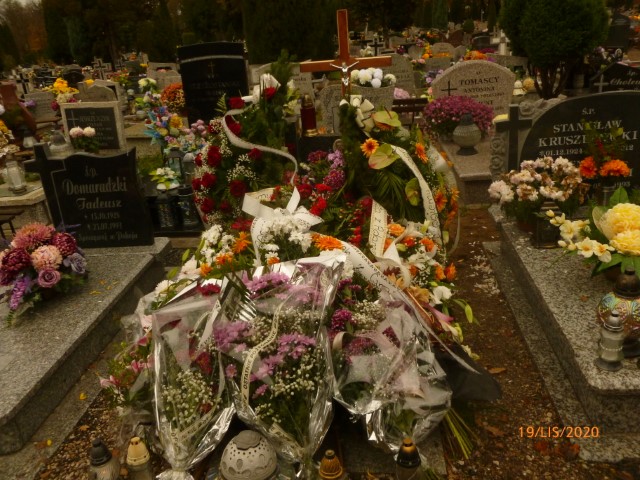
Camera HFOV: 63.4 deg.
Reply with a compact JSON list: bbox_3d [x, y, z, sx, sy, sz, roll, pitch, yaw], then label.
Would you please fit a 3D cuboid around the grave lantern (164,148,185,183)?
[{"bbox_3d":[-1.319,-0.658,4.700,0.160,0.330,0.160,-1,20,7],"label":"grave lantern"}]

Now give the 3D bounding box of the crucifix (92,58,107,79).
[{"bbox_3d":[-5.239,-4.039,12.300,0.320,0.500,0.090,-3,23,5],"label":"crucifix"}]

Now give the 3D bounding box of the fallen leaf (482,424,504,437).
[{"bbox_3d":[0.680,0.745,2.018,0.085,0.018,0.050,14,28,38],"label":"fallen leaf"}]

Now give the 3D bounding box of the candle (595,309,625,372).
[{"bbox_3d":[1.091,0.364,1.922,0.103,0.226,0.103,-2,22,8],"label":"candle"}]

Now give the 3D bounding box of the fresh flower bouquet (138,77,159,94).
[{"bbox_3d":[-2.650,-2.387,8.000,0.270,0.250,0.250,-3,23,5],"label":"fresh flower bouquet"}]

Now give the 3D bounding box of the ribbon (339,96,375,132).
[{"bbox_3d":[0.223,-0.753,3.080,0.220,0.210,0.130,-3,23,5],"label":"ribbon"}]

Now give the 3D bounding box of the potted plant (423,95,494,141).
[{"bbox_3d":[1.492,-1.308,5.600,0.754,0.512,0.716,-1,20,7],"label":"potted plant"}]

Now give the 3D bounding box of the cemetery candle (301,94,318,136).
[{"bbox_3d":[-0.064,-0.763,3.177,0.098,0.250,0.098,-2,22,8],"label":"cemetery candle"}]

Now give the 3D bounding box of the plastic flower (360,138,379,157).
[{"bbox_3d":[0.261,-0.487,2.728,0.094,0.094,0.045,-2,11,8],"label":"plastic flower"}]

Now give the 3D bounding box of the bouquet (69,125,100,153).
[{"bbox_3d":[-2.393,-1.021,5.260,0.290,0.280,0.220,-2,22,8],"label":"bouquet"}]

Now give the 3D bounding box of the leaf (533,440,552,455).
[{"bbox_3d":[0.824,0.770,1.922,0.068,0.018,0.060,-2,22,8],"label":"leaf"}]

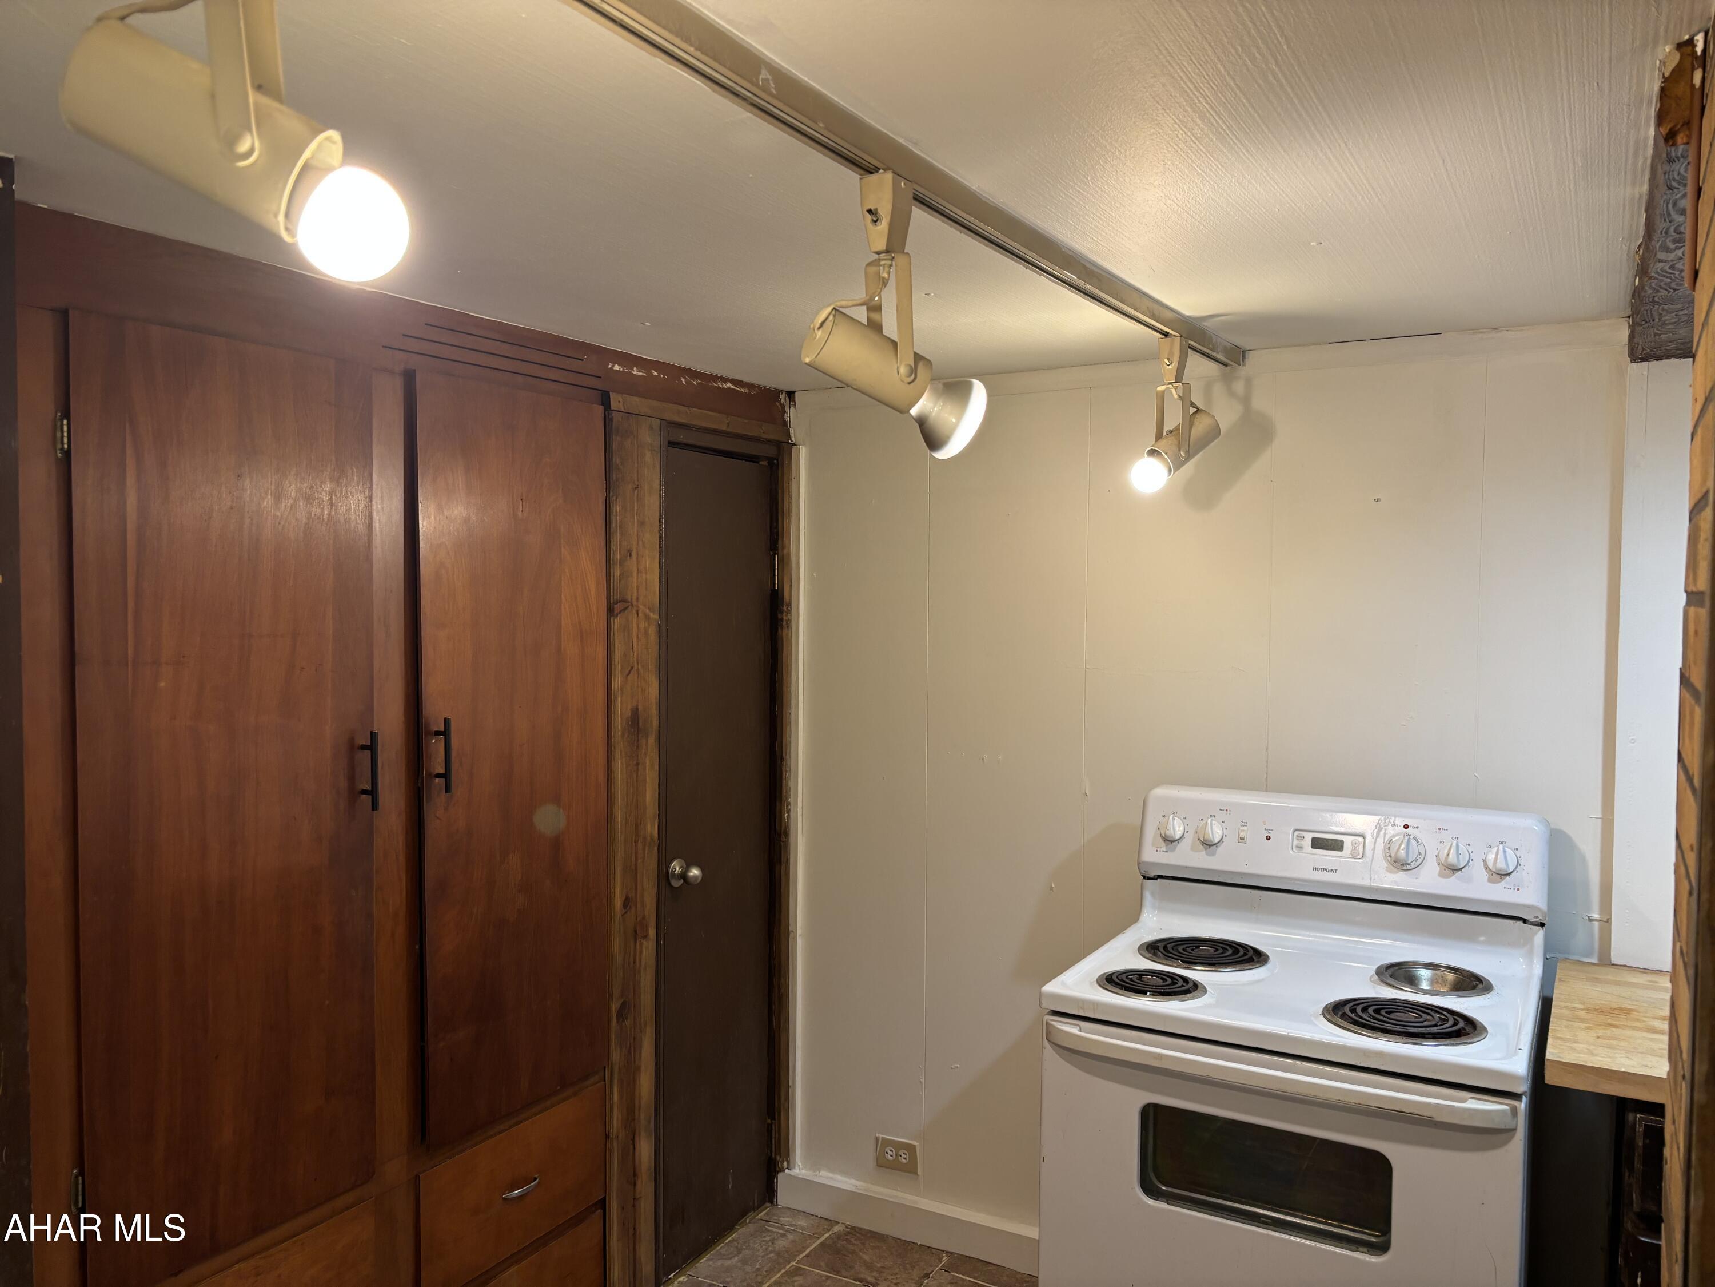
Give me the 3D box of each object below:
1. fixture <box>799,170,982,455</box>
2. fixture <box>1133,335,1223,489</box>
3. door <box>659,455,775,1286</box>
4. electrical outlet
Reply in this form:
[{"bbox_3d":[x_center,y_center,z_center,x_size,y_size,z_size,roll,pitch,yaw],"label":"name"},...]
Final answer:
[{"bbox_3d":[0.039,-0.373,1.459,0.215,0.300,0.100,-1,3,-30],"label":"fixture"},{"bbox_3d":[0.601,-0.428,2.431,0.190,0.295,0.090,0,2,-17],"label":"fixture"},{"bbox_3d":[-0.361,0.509,3.146,0.040,1.940,0.480,2,3,31],"label":"door"},{"bbox_3d":[0.101,1.276,3.211,0.120,0.076,0.008,2,3,31],"label":"electrical outlet"}]

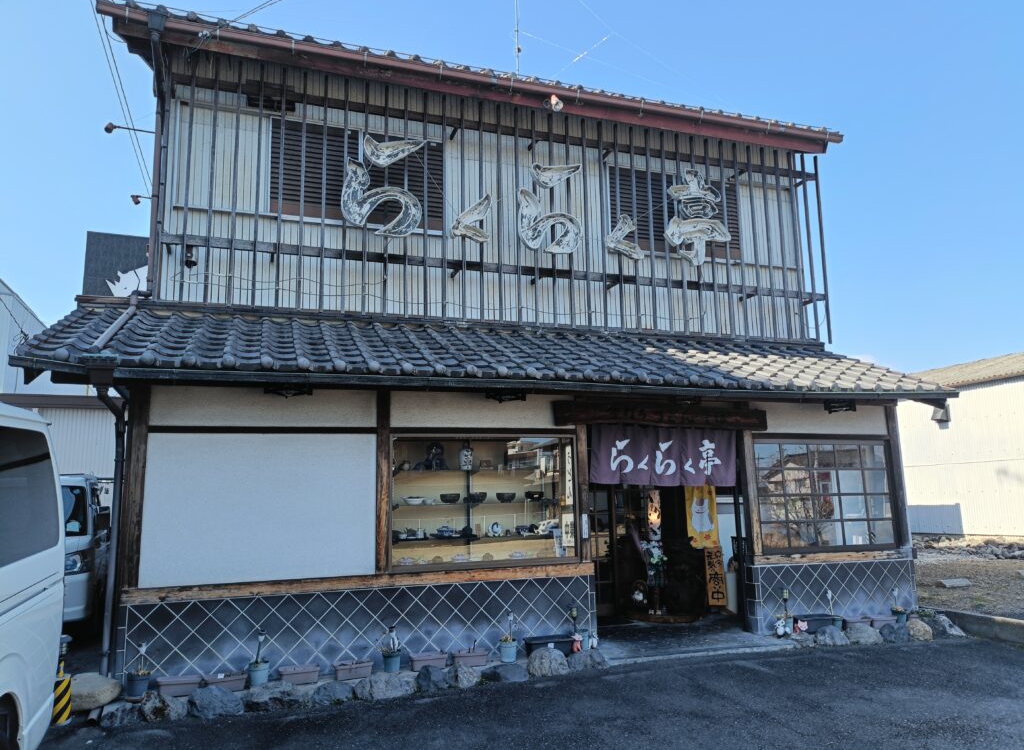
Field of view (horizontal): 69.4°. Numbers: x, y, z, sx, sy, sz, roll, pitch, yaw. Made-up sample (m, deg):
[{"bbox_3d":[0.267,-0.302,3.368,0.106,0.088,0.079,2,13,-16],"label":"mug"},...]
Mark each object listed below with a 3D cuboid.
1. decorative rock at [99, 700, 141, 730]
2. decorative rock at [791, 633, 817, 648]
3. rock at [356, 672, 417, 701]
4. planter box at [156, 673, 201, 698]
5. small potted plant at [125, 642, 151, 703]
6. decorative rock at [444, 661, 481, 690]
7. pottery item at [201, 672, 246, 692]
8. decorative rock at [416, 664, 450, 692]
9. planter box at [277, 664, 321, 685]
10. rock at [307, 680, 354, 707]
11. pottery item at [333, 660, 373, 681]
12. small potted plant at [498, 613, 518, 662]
[{"bbox_3d":[-2.694,2.356,5.127,0.272,0.146,0.190,2,-10,-19],"label":"decorative rock"},{"bbox_3d":[2.695,2.455,6.880,0.250,0.125,0.200,2,-9,-19],"label":"decorative rock"},{"bbox_3d":[-0.980,2.412,5.733,0.468,0.168,0.290,2,-10,-19],"label":"rock"},{"bbox_3d":[-2.384,2.243,5.316,0.300,0.118,0.155,2,-9,-20],"label":"planter box"},{"bbox_3d":[-2.716,2.154,5.379,0.146,0.392,0.146,2,-10,-19],"label":"small potted plant"},{"bbox_3d":[-0.377,2.344,5.810,0.275,0.165,0.210,2,-9,-20],"label":"decorative rock"},{"bbox_3d":[-2.157,2.324,5.575,0.310,0.105,0.144,2,-10,-19],"label":"pottery item"},{"bbox_3d":[-0.609,2.275,5.544,0.255,0.190,0.220,2,-9,-19],"label":"decorative rock"},{"bbox_3d":[-1.611,2.273,5.600,0.298,0.115,0.155,2,-9,-20],"label":"planter box"},{"bbox_3d":[-1.362,2.410,5.596,0.327,0.156,0.229,2,-10,-19],"label":"rock"},{"bbox_3d":[-1.238,2.287,5.737,0.303,0.115,0.155,2,-9,-20],"label":"pottery item"},{"bbox_3d":[-0.043,2.186,6.188,0.160,0.405,0.155,-1,-8,0],"label":"small potted plant"}]

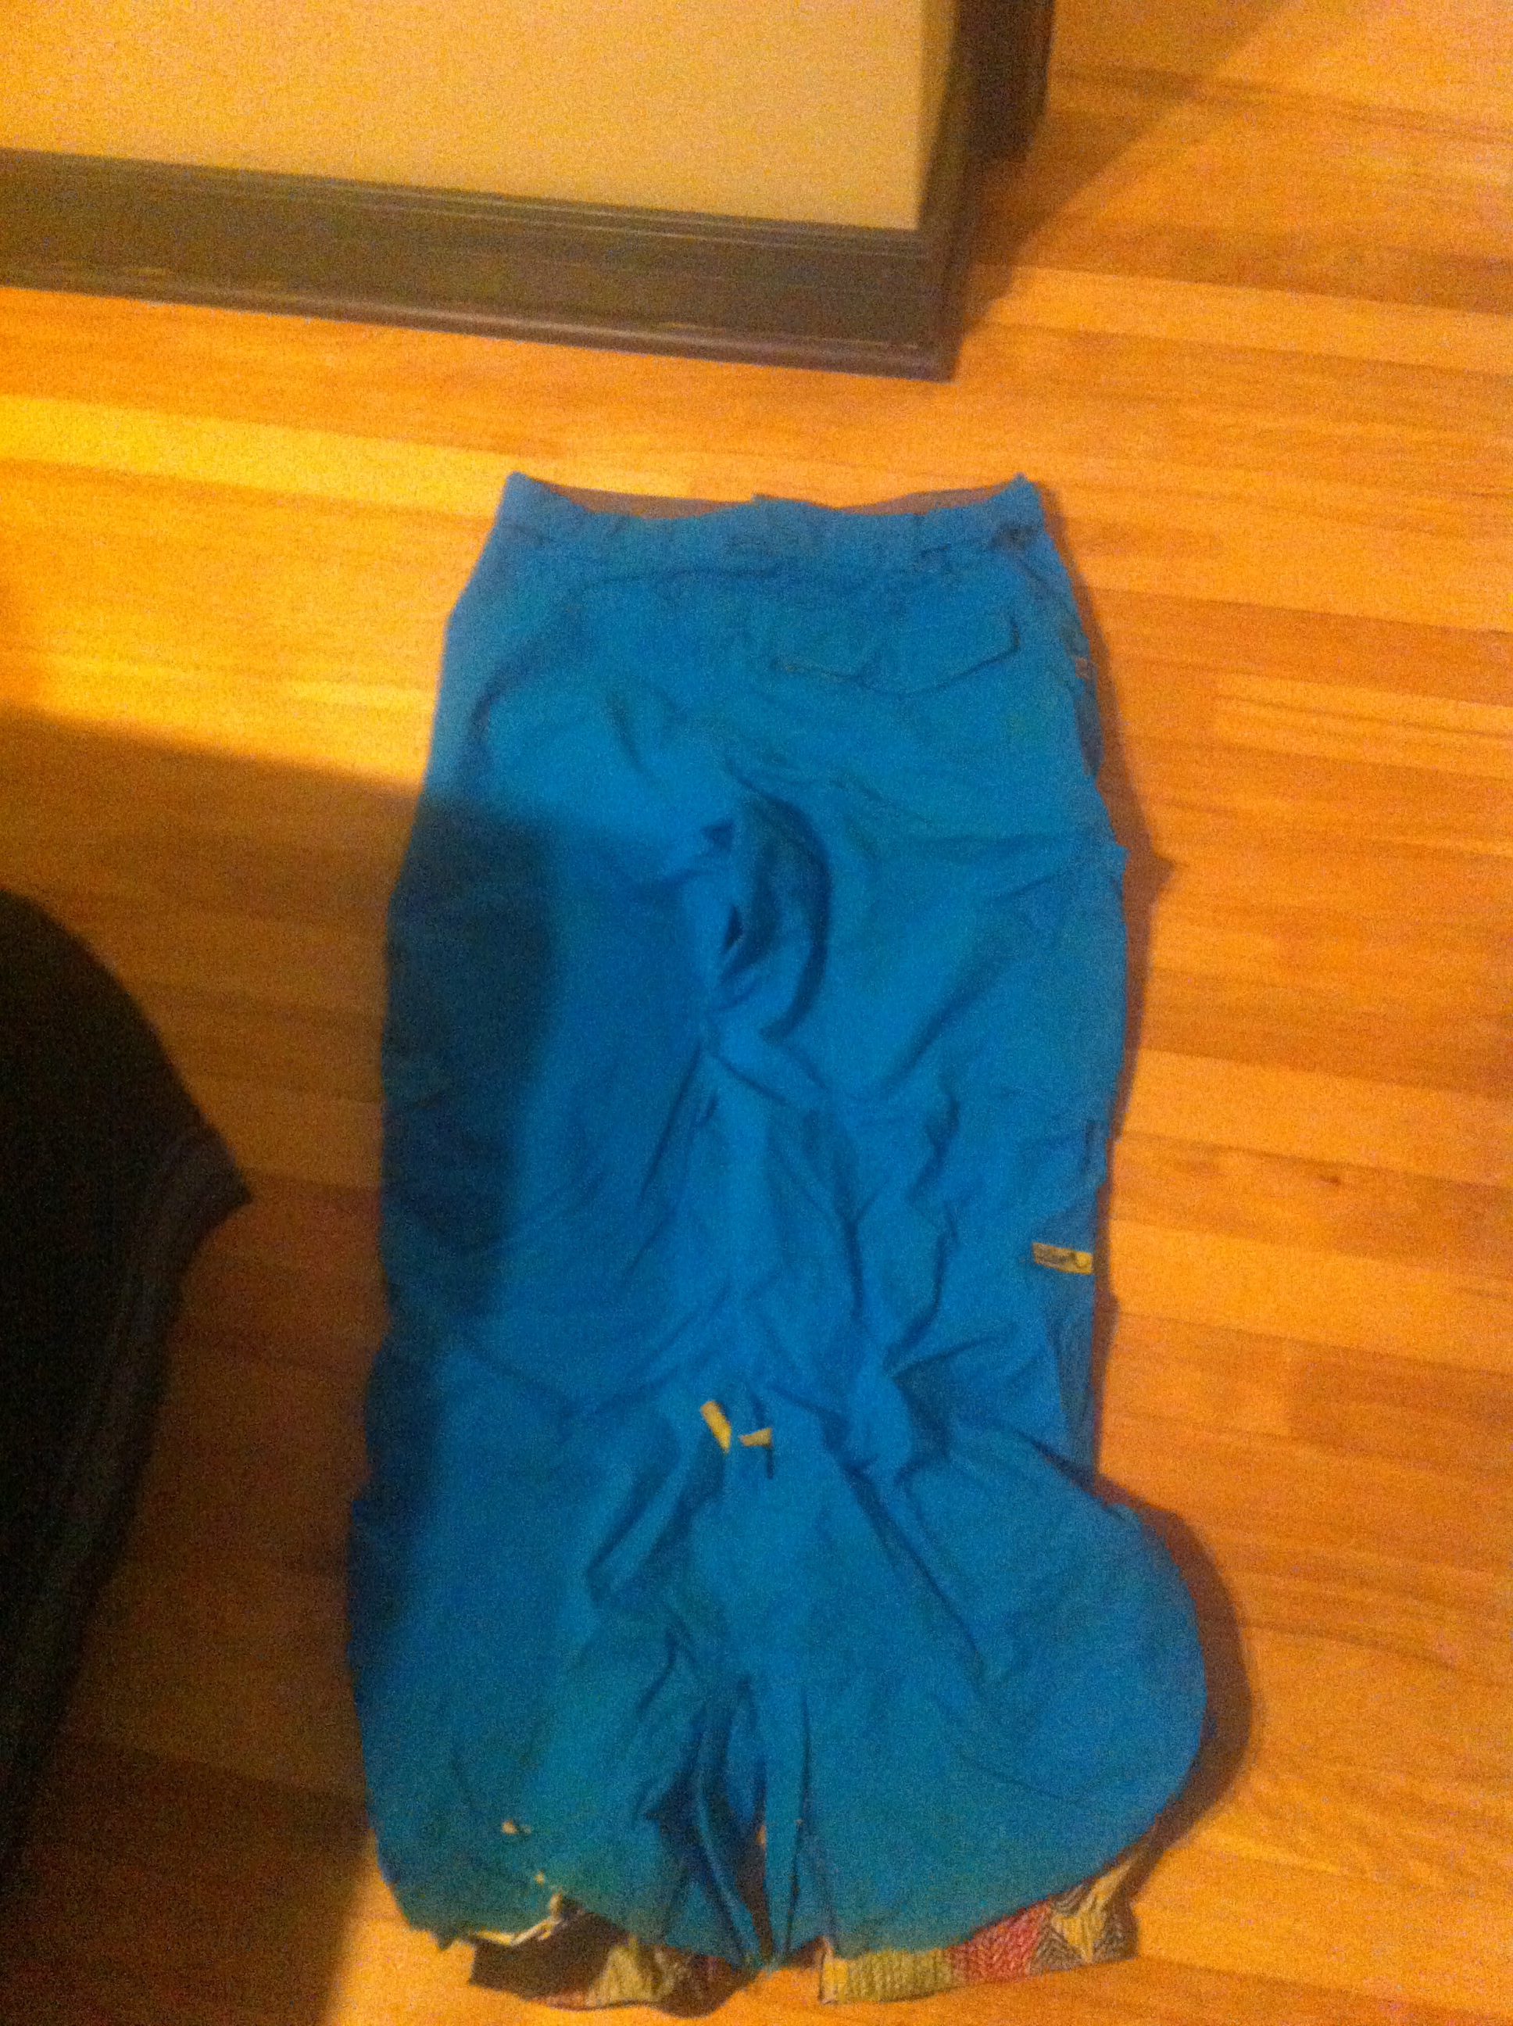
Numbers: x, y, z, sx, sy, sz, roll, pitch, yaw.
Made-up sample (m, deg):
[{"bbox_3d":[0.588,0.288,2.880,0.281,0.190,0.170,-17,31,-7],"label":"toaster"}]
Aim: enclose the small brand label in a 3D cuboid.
[{"bbox_3d":[0.180,0.144,1.197,0.036,0.003,0.013,12,66,-1],"label":"small brand label"}]

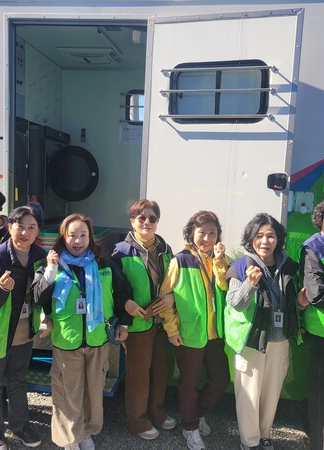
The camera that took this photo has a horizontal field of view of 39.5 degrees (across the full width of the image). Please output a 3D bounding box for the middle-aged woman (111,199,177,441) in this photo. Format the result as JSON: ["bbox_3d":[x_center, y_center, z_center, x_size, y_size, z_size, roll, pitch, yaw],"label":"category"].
[{"bbox_3d":[-0.125,0.625,3.040,0.460,1.590,0.310,1,7,-14],"label":"middle-aged woman"}]

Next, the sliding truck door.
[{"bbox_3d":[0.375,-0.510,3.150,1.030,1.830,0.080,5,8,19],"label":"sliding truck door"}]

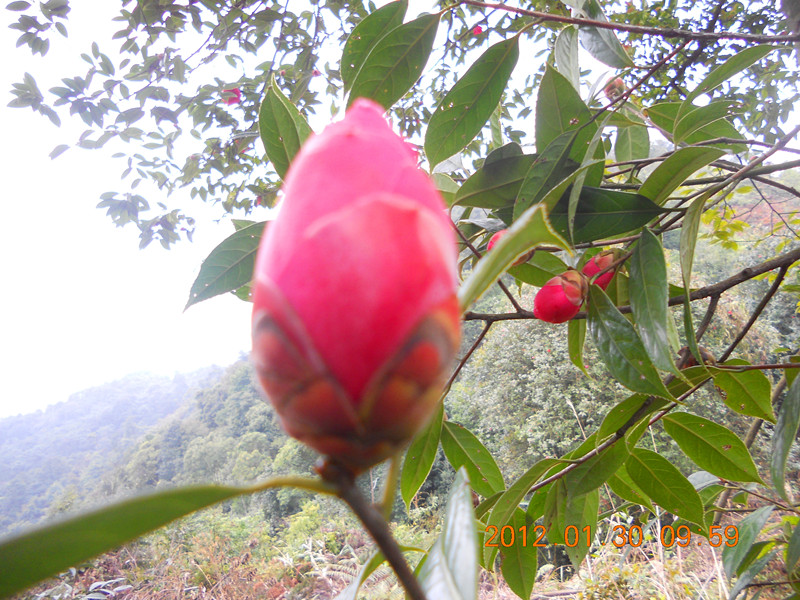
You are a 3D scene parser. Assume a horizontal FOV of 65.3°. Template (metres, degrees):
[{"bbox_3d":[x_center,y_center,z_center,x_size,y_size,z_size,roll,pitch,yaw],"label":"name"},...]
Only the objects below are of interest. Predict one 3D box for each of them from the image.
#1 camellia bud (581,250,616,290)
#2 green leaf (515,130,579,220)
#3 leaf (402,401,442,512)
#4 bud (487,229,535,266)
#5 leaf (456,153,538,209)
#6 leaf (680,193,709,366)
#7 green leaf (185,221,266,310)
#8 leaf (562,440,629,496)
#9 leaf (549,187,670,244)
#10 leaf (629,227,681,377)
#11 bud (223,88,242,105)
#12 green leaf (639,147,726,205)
[{"bbox_3d":[0.149,-0.020,0.460,0.037,0.029,0.029,-45,0,-24],"label":"camellia bud"},{"bbox_3d":[0.100,-0.083,0.422,0.027,0.086,0.017,31,-11,20],"label":"green leaf"},{"bbox_3d":[0.020,0.123,0.485,0.030,0.095,0.012,16,6,1],"label":"leaf"},{"bbox_3d":[0.081,-0.037,0.448,0.044,0.028,0.028,32,0,-20],"label":"bud"},{"bbox_3d":[0.081,-0.080,0.435,0.101,0.038,0.013,-20,31,-17],"label":"leaf"},{"bbox_3d":[0.217,-0.016,0.450,0.020,0.131,0.025,0,-10,30],"label":"leaf"},{"bbox_3d":[-0.120,-0.025,0.458,0.103,0.042,0.017,-37,9,8],"label":"green leaf"},{"bbox_3d":[0.157,0.136,0.502,0.034,0.074,0.012,34,20,-7],"label":"leaf"},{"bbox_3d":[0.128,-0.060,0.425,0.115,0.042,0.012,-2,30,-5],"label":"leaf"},{"bbox_3d":[0.179,-0.001,0.438,0.033,0.109,0.018,-9,-13,9],"label":"leaf"},{"bbox_3d":[-0.483,-0.587,1.800,0.056,0.047,0.047,-21,0,-25],"label":"bud"},{"bbox_3d":[0.205,-0.086,0.440,0.081,0.033,0.016,-34,31,-14],"label":"green leaf"}]

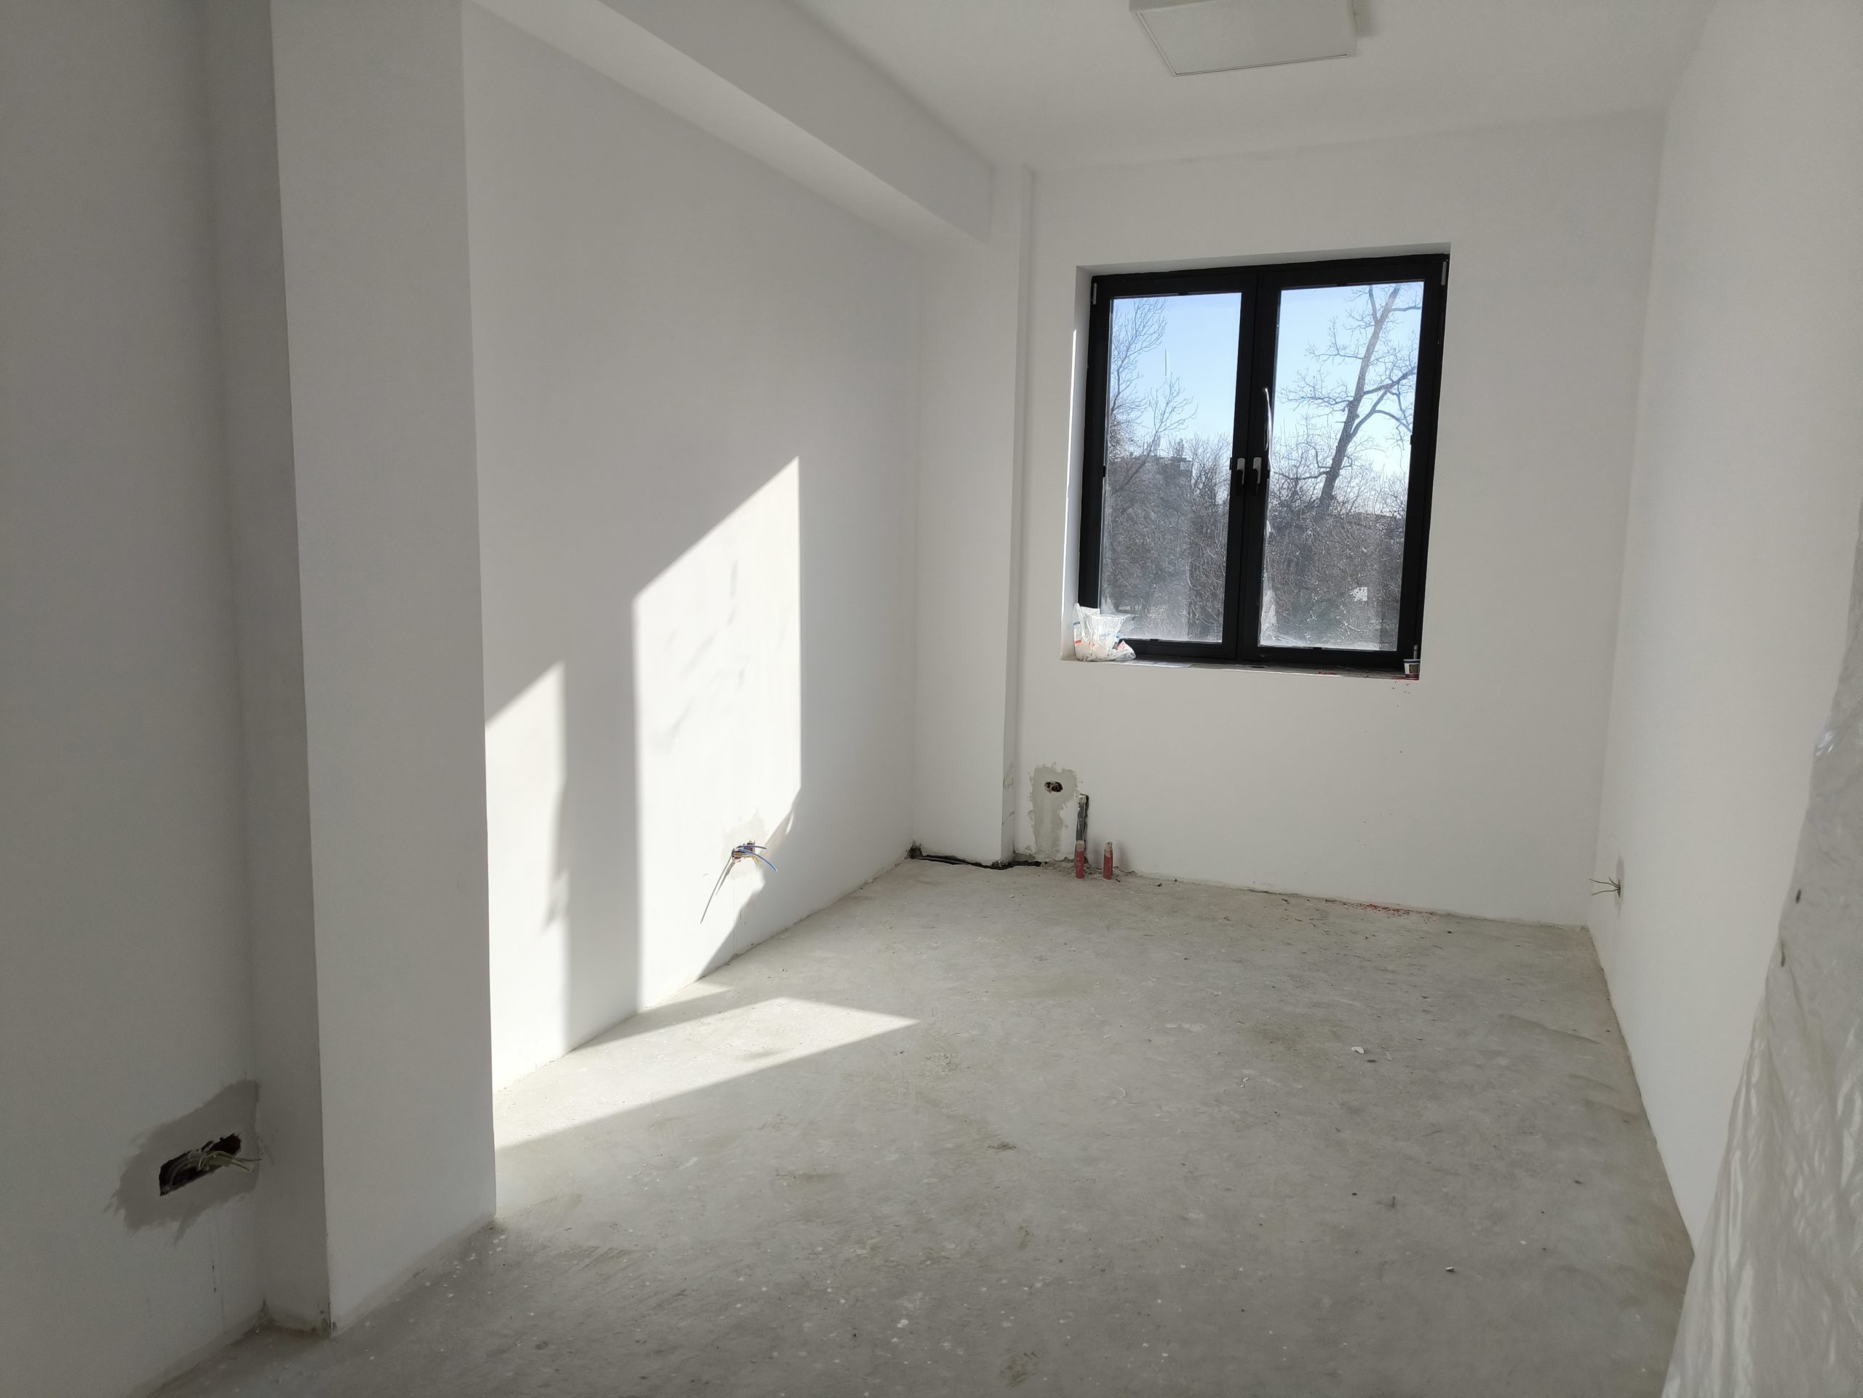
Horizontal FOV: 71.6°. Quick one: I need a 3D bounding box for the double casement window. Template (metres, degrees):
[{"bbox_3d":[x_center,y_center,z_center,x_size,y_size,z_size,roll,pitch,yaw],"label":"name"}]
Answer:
[{"bbox_3d":[1.376,-0.983,5.537,1.461,1.662,0.080,4,8,22],"label":"double casement window"}]

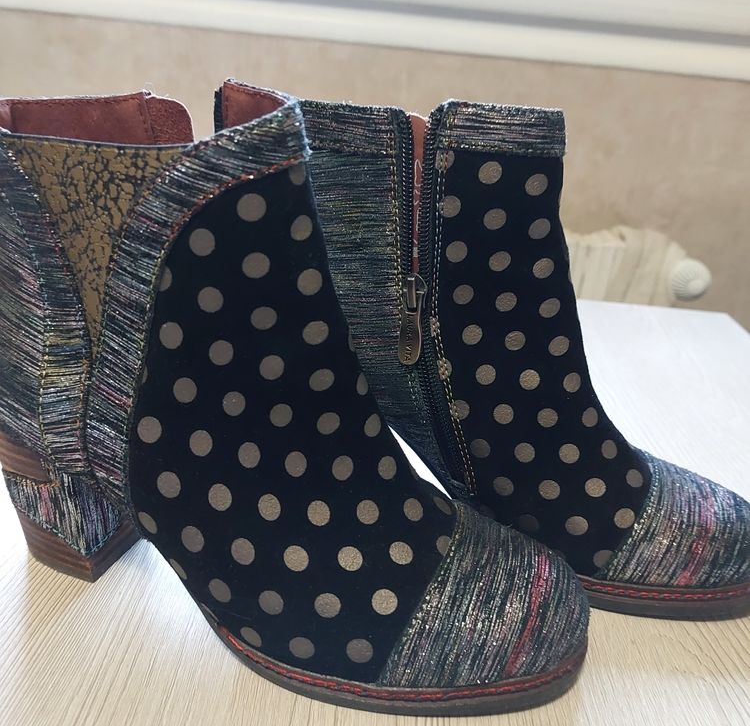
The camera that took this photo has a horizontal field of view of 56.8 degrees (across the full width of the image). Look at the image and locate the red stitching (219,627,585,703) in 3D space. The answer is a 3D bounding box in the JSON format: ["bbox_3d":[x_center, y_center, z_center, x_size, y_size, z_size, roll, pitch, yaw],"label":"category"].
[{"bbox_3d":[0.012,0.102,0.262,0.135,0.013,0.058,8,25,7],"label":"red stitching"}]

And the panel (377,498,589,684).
[{"bbox_3d":[0.046,0.081,0.256,0.075,0.050,0.078,8,25,7],"label":"panel"}]

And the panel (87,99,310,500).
[{"bbox_3d":[-0.064,-0.012,0.229,0.072,0.142,0.036,7,25,3],"label":"panel"}]

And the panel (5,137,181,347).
[{"bbox_3d":[-0.080,-0.032,0.210,0.055,0.070,0.014,10,25,10],"label":"panel"}]

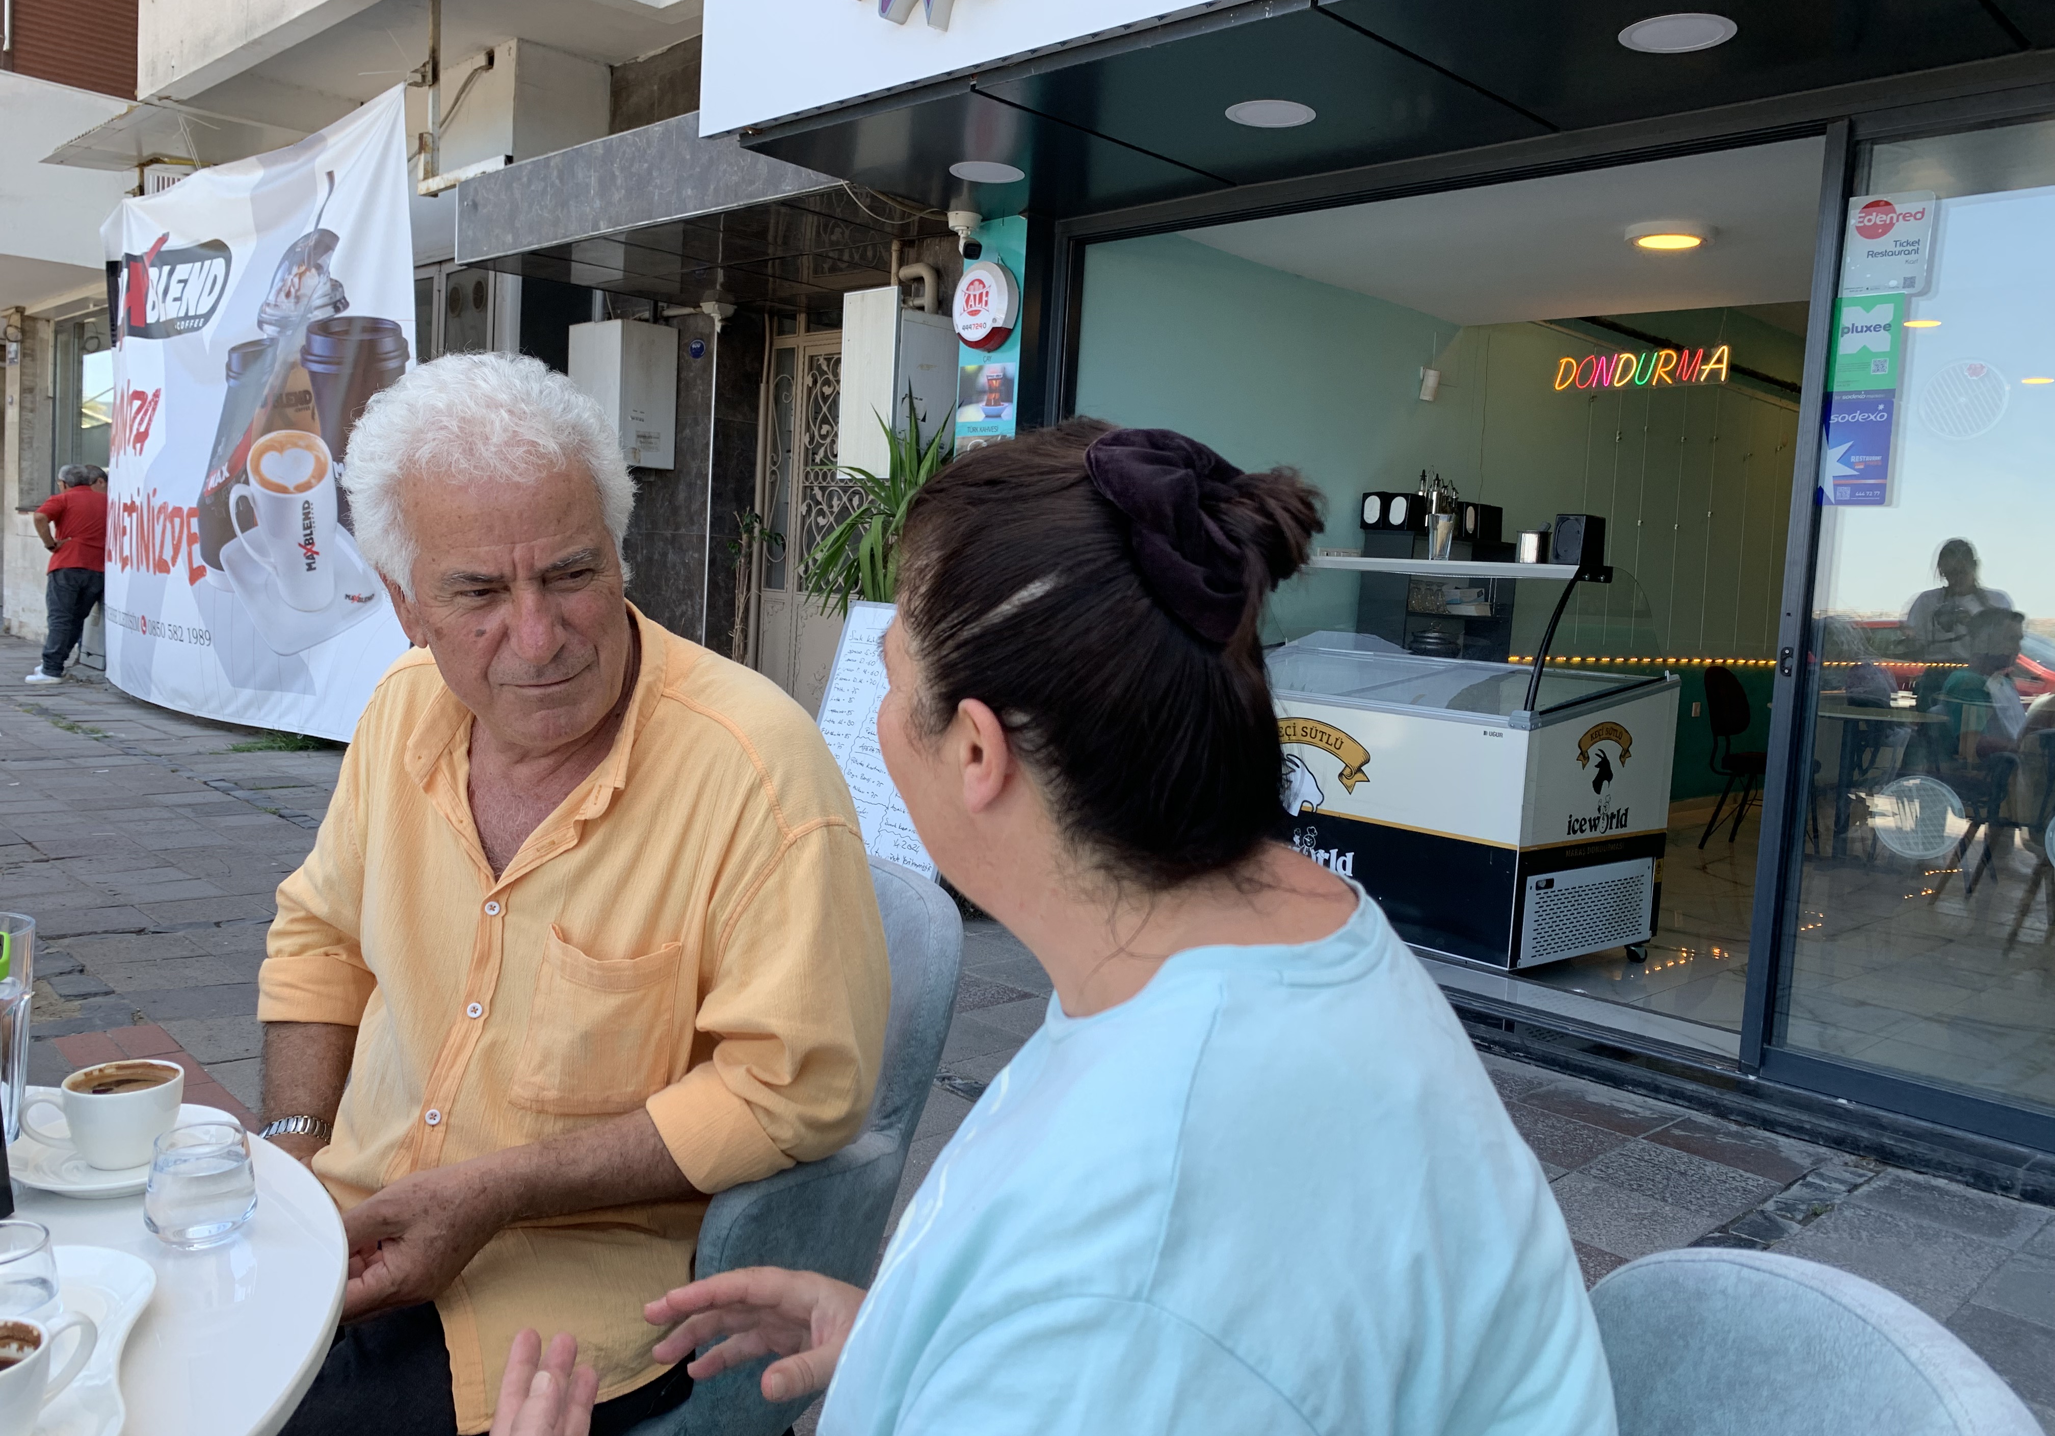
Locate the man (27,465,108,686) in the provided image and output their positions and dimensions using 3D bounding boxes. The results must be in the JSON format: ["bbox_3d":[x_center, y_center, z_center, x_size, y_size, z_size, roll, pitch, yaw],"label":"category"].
[{"bbox_3d":[-7.426,-1.129,12.049,0.480,1.690,0.630,6,6,28],"label":"man"}]

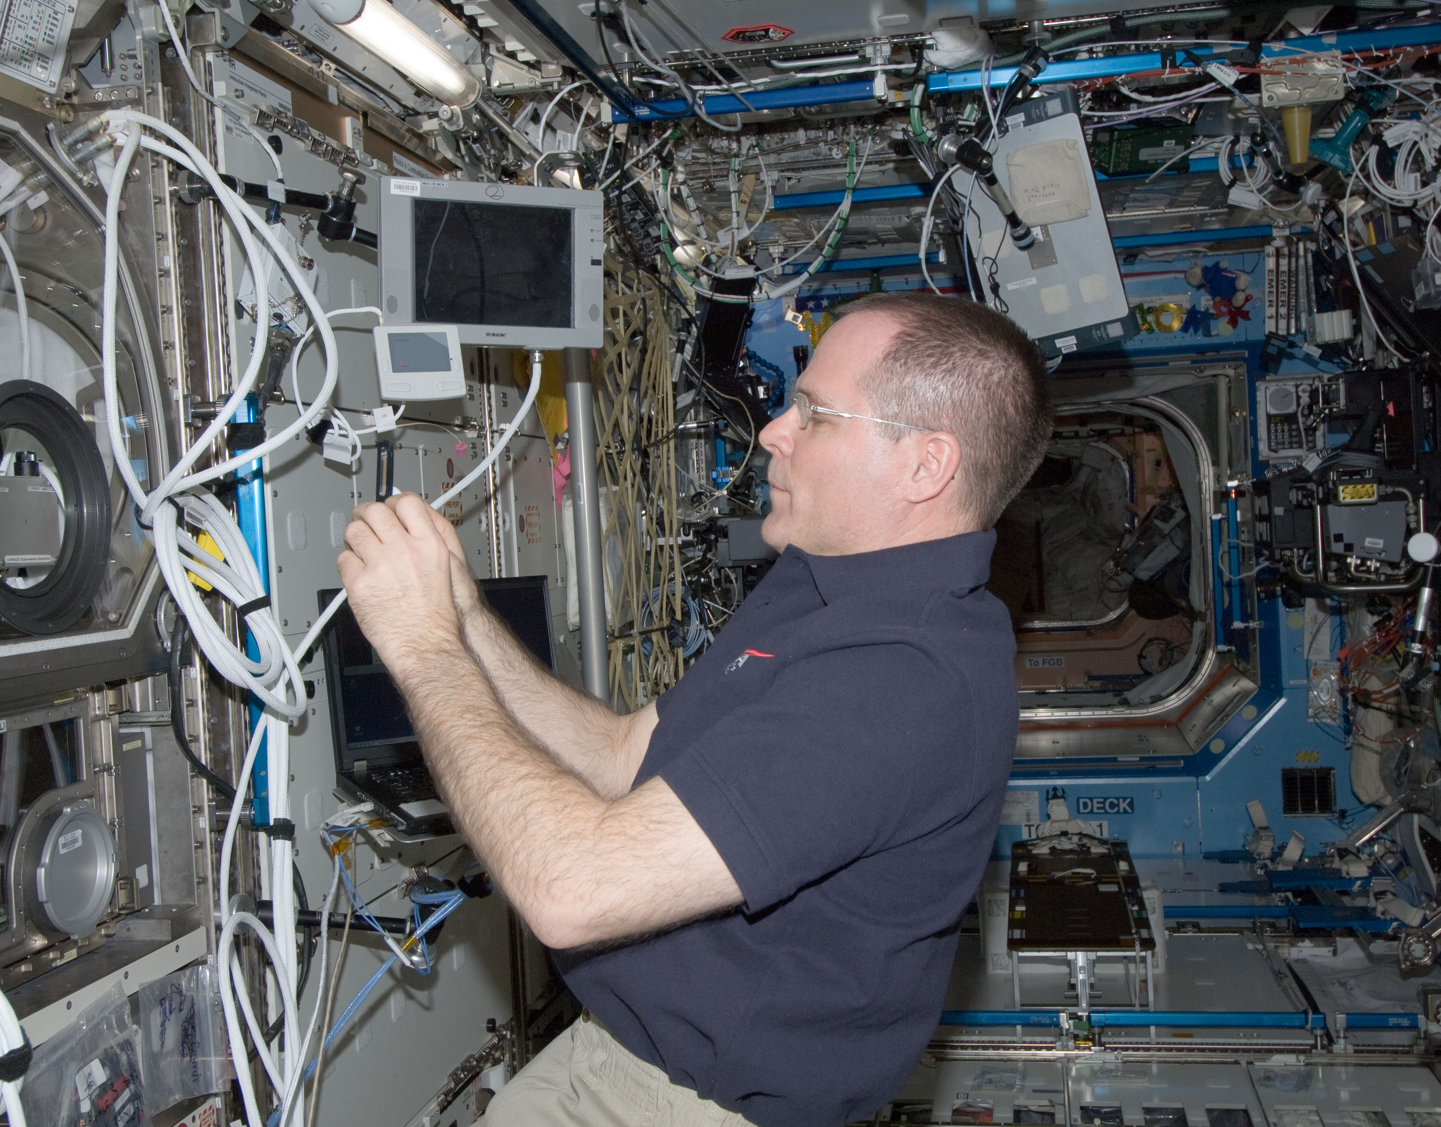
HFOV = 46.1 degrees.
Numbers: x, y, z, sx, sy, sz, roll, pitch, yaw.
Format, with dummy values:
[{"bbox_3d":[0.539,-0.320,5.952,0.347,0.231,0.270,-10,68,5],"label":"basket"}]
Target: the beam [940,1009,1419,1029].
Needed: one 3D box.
[{"bbox_3d":[1.030,1.091,4.054,1.225,0.031,0.027,-2,2,11],"label":"beam"}]

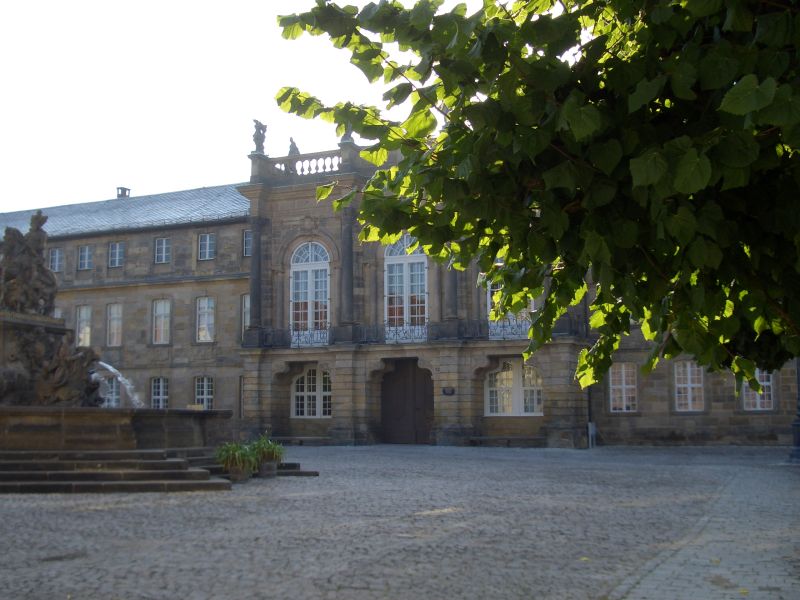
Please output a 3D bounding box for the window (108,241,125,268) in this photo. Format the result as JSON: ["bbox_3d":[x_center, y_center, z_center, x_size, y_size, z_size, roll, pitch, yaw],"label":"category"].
[{"bbox_3d":[-17.798,-2.824,59.686,1.190,1.613,0.200,-3,-8,22],"label":"window"}]

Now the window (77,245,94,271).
[{"bbox_3d":[-20.044,-2.689,60.577,1.190,1.613,0.200,-3,-8,22],"label":"window"}]

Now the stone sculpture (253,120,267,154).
[{"bbox_3d":[-7.967,-9.259,53.918,0.680,1.850,0.620,-3,-8,22],"label":"stone sculpture"}]

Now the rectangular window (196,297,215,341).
[{"bbox_3d":[-11.606,1.188,56.674,1.190,2.755,0.200,-3,-8,22],"label":"rectangular window"}]

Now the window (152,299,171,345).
[{"bbox_3d":[-14.542,1.363,57.839,1.190,2.755,0.200,-3,-8,22],"label":"window"}]

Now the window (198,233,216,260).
[{"bbox_3d":[-11.629,-3.192,57.238,1.190,1.613,0.200,-3,-8,22],"label":"window"}]

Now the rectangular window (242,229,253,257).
[{"bbox_3d":[-8.682,-3.368,56.068,1.190,1.613,0.200,-3,-8,22],"label":"rectangular window"}]

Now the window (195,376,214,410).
[{"bbox_3d":[-11.556,5.716,56.081,1.248,2.386,0.200,-3,-8,22],"label":"window"}]

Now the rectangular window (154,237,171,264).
[{"bbox_3d":[-14.578,-3.016,58.408,1.190,1.613,0.200,-3,-8,22],"label":"rectangular window"}]

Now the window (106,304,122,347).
[{"bbox_3d":[-17.763,1.556,59.117,1.190,2.755,0.200,-3,-8,22],"label":"window"}]

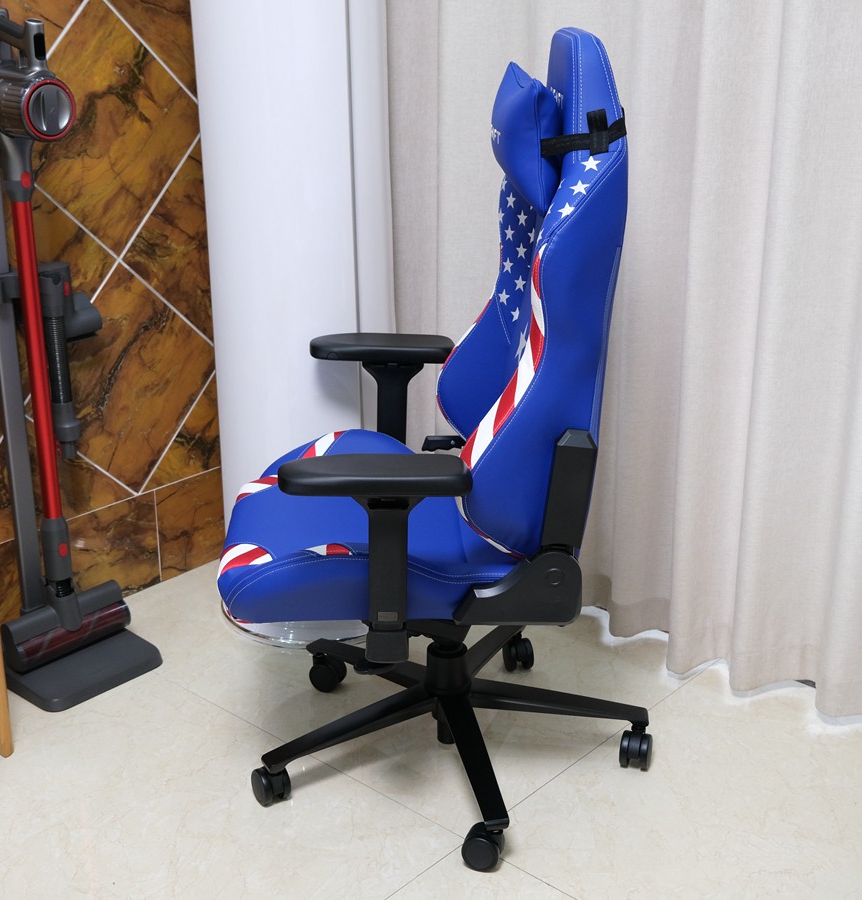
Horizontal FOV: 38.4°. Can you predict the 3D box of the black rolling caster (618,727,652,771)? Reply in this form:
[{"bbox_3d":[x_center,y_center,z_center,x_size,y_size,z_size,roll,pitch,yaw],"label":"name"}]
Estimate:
[{"bbox_3d":[0.359,0.524,2.167,0.053,0.072,0.064,6,20,18],"label":"black rolling caster"}]

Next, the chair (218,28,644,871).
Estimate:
[{"bbox_3d":[0.021,-0.035,2.024,0.740,1.230,0.770,-1,19,-2],"label":"chair"}]

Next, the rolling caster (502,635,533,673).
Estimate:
[{"bbox_3d":[0.180,0.410,2.501,0.053,0.072,0.064,-5,20,-12],"label":"rolling caster"}]

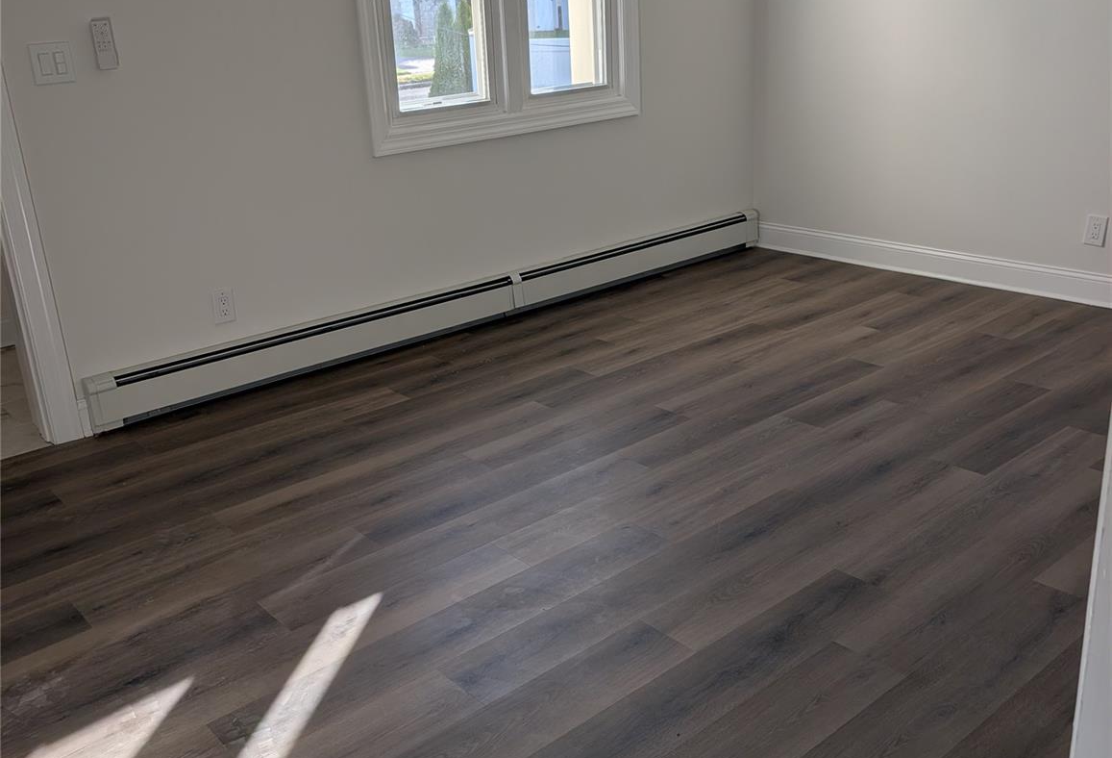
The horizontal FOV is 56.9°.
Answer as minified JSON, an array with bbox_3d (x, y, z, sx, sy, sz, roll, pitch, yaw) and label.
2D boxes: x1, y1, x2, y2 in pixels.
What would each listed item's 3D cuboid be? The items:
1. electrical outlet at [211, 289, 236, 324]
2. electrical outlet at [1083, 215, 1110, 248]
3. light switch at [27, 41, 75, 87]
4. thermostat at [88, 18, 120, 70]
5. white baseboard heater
[{"bbox_3d":[-1.246,-0.277,3.861,0.078,0.125,0.008,-19,26,-35],"label":"electrical outlet"},{"bbox_3d":[2.281,-0.624,4.336,0.008,0.124,0.080,-20,26,-37],"label":"electrical outlet"},{"bbox_3d":[-1.618,-1.015,3.299,0.124,0.124,0.008,-19,26,-35],"label":"light switch"},{"bbox_3d":[-1.484,-1.102,3.376,0.057,0.158,0.022,-19,26,-35],"label":"thermostat"},{"bbox_3d":[-0.265,-0.371,4.635,3.558,0.196,0.066,-19,26,-35],"label":"white baseboard heater"}]

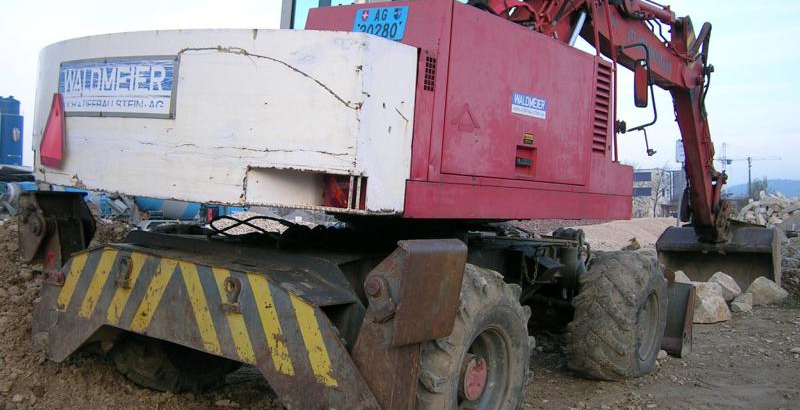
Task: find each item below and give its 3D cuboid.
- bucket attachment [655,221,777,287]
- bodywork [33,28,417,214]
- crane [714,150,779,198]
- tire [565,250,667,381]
[{"bbox_3d":[4.266,0.703,10.835,1.625,0.906,0.837,5,2,37],"label":"bucket attachment"},{"bbox_3d":[-1.071,-0.399,3.793,2.295,0.680,0.690,5,2,37],"label":"bodywork"},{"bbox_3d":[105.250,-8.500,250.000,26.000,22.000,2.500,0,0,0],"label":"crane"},{"bbox_3d":[1.610,0.808,5.859,0.463,0.985,1.005,6,3,33],"label":"tire"}]

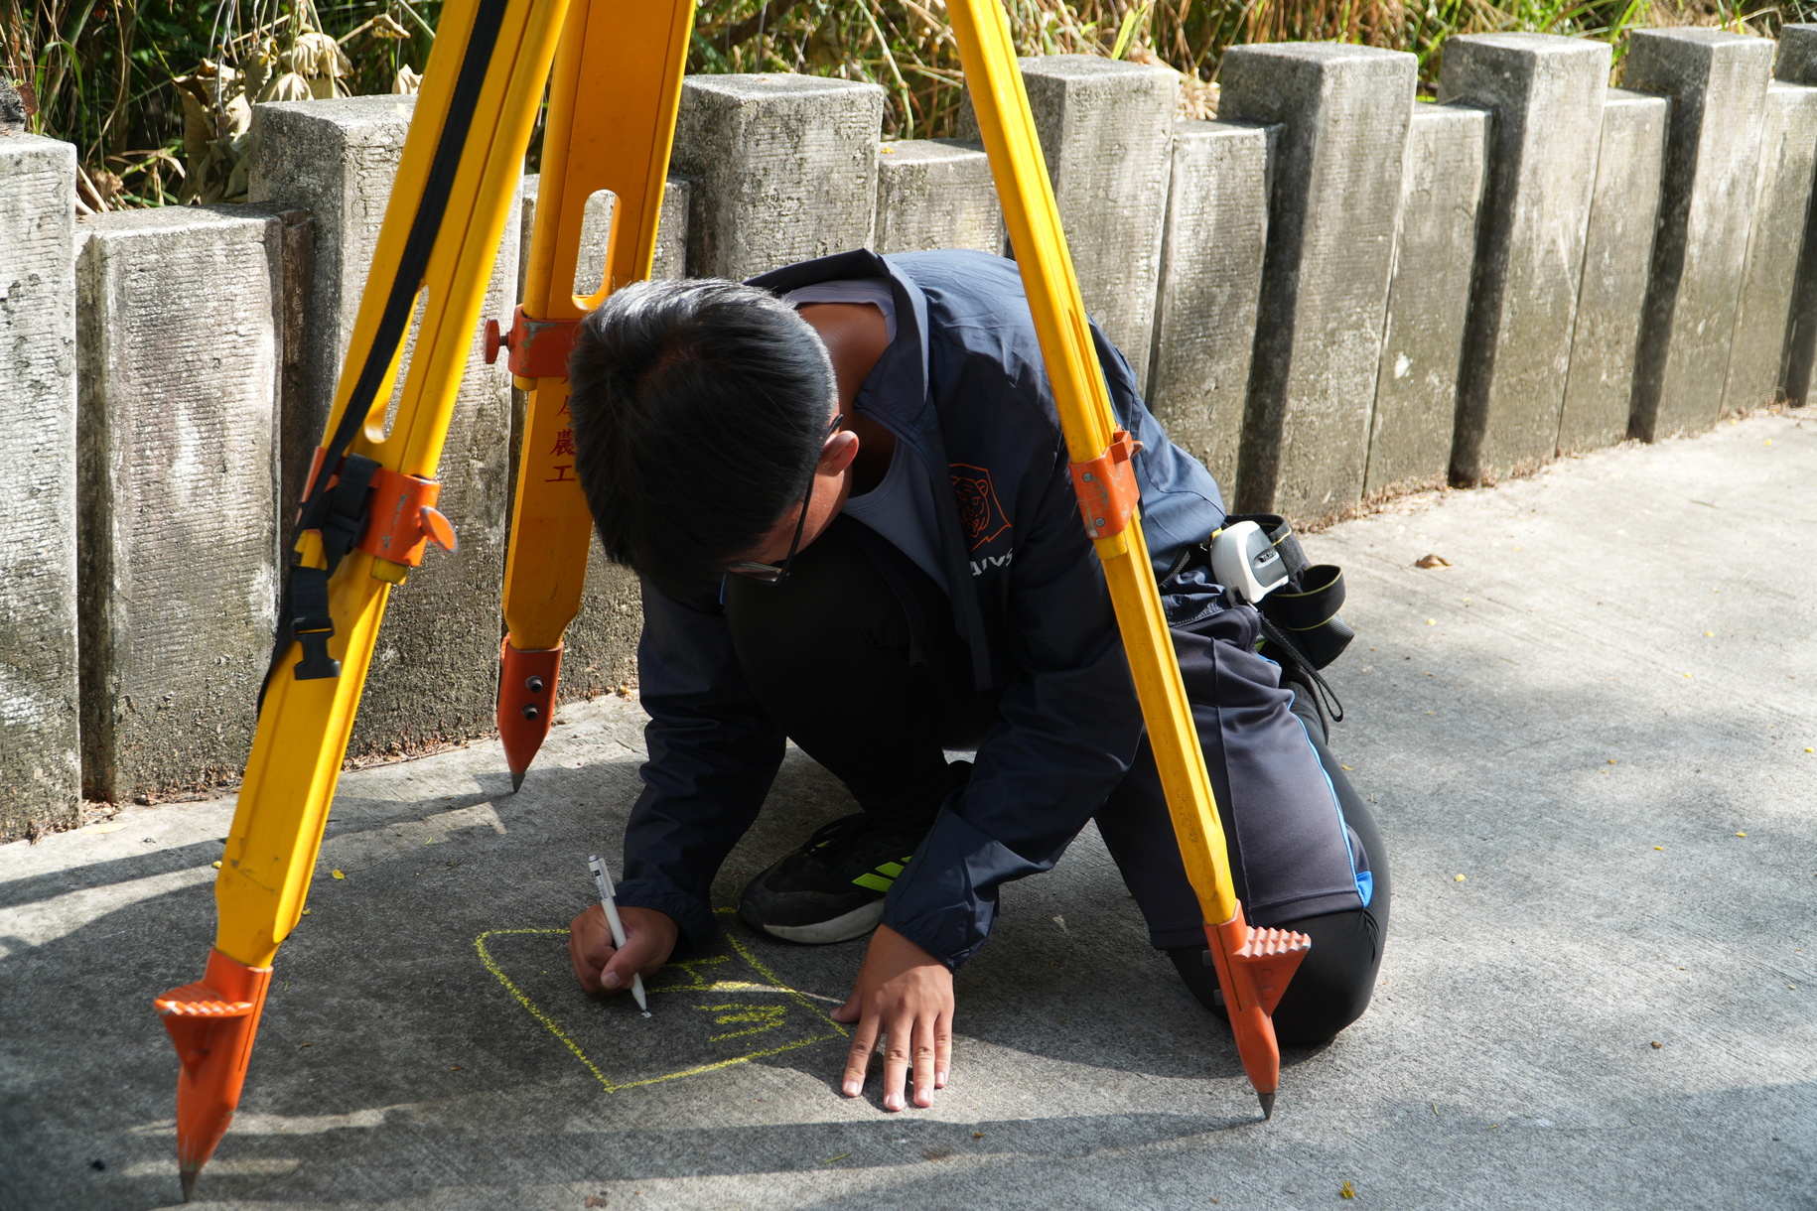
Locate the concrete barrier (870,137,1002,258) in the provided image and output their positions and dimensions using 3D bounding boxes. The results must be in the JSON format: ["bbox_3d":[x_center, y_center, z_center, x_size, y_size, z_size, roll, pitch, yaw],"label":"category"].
[{"bbox_3d":[-0.004,-0.259,2.892,0.202,0.567,0.098,-13,25,-39],"label":"concrete barrier"}]

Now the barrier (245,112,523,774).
[{"bbox_3d":[-0.567,-0.192,2.643,0.213,0.686,0.170,-12,25,-42],"label":"barrier"}]

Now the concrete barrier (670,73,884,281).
[{"bbox_3d":[-0.183,-0.294,2.987,0.213,0.688,0.170,-15,26,-41],"label":"concrete barrier"}]

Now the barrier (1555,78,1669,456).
[{"bbox_3d":[1.091,-0.535,3.897,0.098,0.554,0.202,19,25,41],"label":"barrier"}]

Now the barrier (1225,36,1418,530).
[{"bbox_3d":[0.546,-0.444,3.394,0.203,0.649,0.155,-15,26,-41],"label":"barrier"}]

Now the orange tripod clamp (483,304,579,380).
[{"bbox_3d":[-0.313,-0.240,2.221,0.145,0.060,0.047,-5,43,-23],"label":"orange tripod clamp"}]

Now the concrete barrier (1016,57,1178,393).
[{"bbox_3d":[0.201,-0.386,3.322,0.170,0.690,0.220,21,26,41],"label":"concrete barrier"}]

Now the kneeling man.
[{"bbox_3d":[0.054,0.026,1.992,0.530,0.630,0.820,19,25,38],"label":"kneeling man"}]

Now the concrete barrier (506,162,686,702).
[{"bbox_3d":[-0.362,-0.171,2.581,0.202,0.565,0.098,-11,25,-41],"label":"concrete barrier"}]

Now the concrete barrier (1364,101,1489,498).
[{"bbox_3d":[0.758,-0.481,3.843,0.221,0.593,0.138,-14,25,-40],"label":"concrete barrier"}]

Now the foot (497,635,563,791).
[{"bbox_3d":[-0.405,0.110,2.539,0.060,0.195,0.085,-5,43,-23],"label":"foot"}]

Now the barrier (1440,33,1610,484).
[{"bbox_3d":[0.912,-0.534,3.719,0.203,0.648,0.155,-14,25,-41],"label":"barrier"}]

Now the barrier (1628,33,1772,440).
[{"bbox_3d":[1.364,-0.660,4.317,0.207,0.690,0.170,-14,25,-39],"label":"barrier"}]

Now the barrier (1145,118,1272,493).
[{"bbox_3d":[0.355,-0.353,3.233,0.202,0.562,0.098,-15,25,-43],"label":"barrier"}]

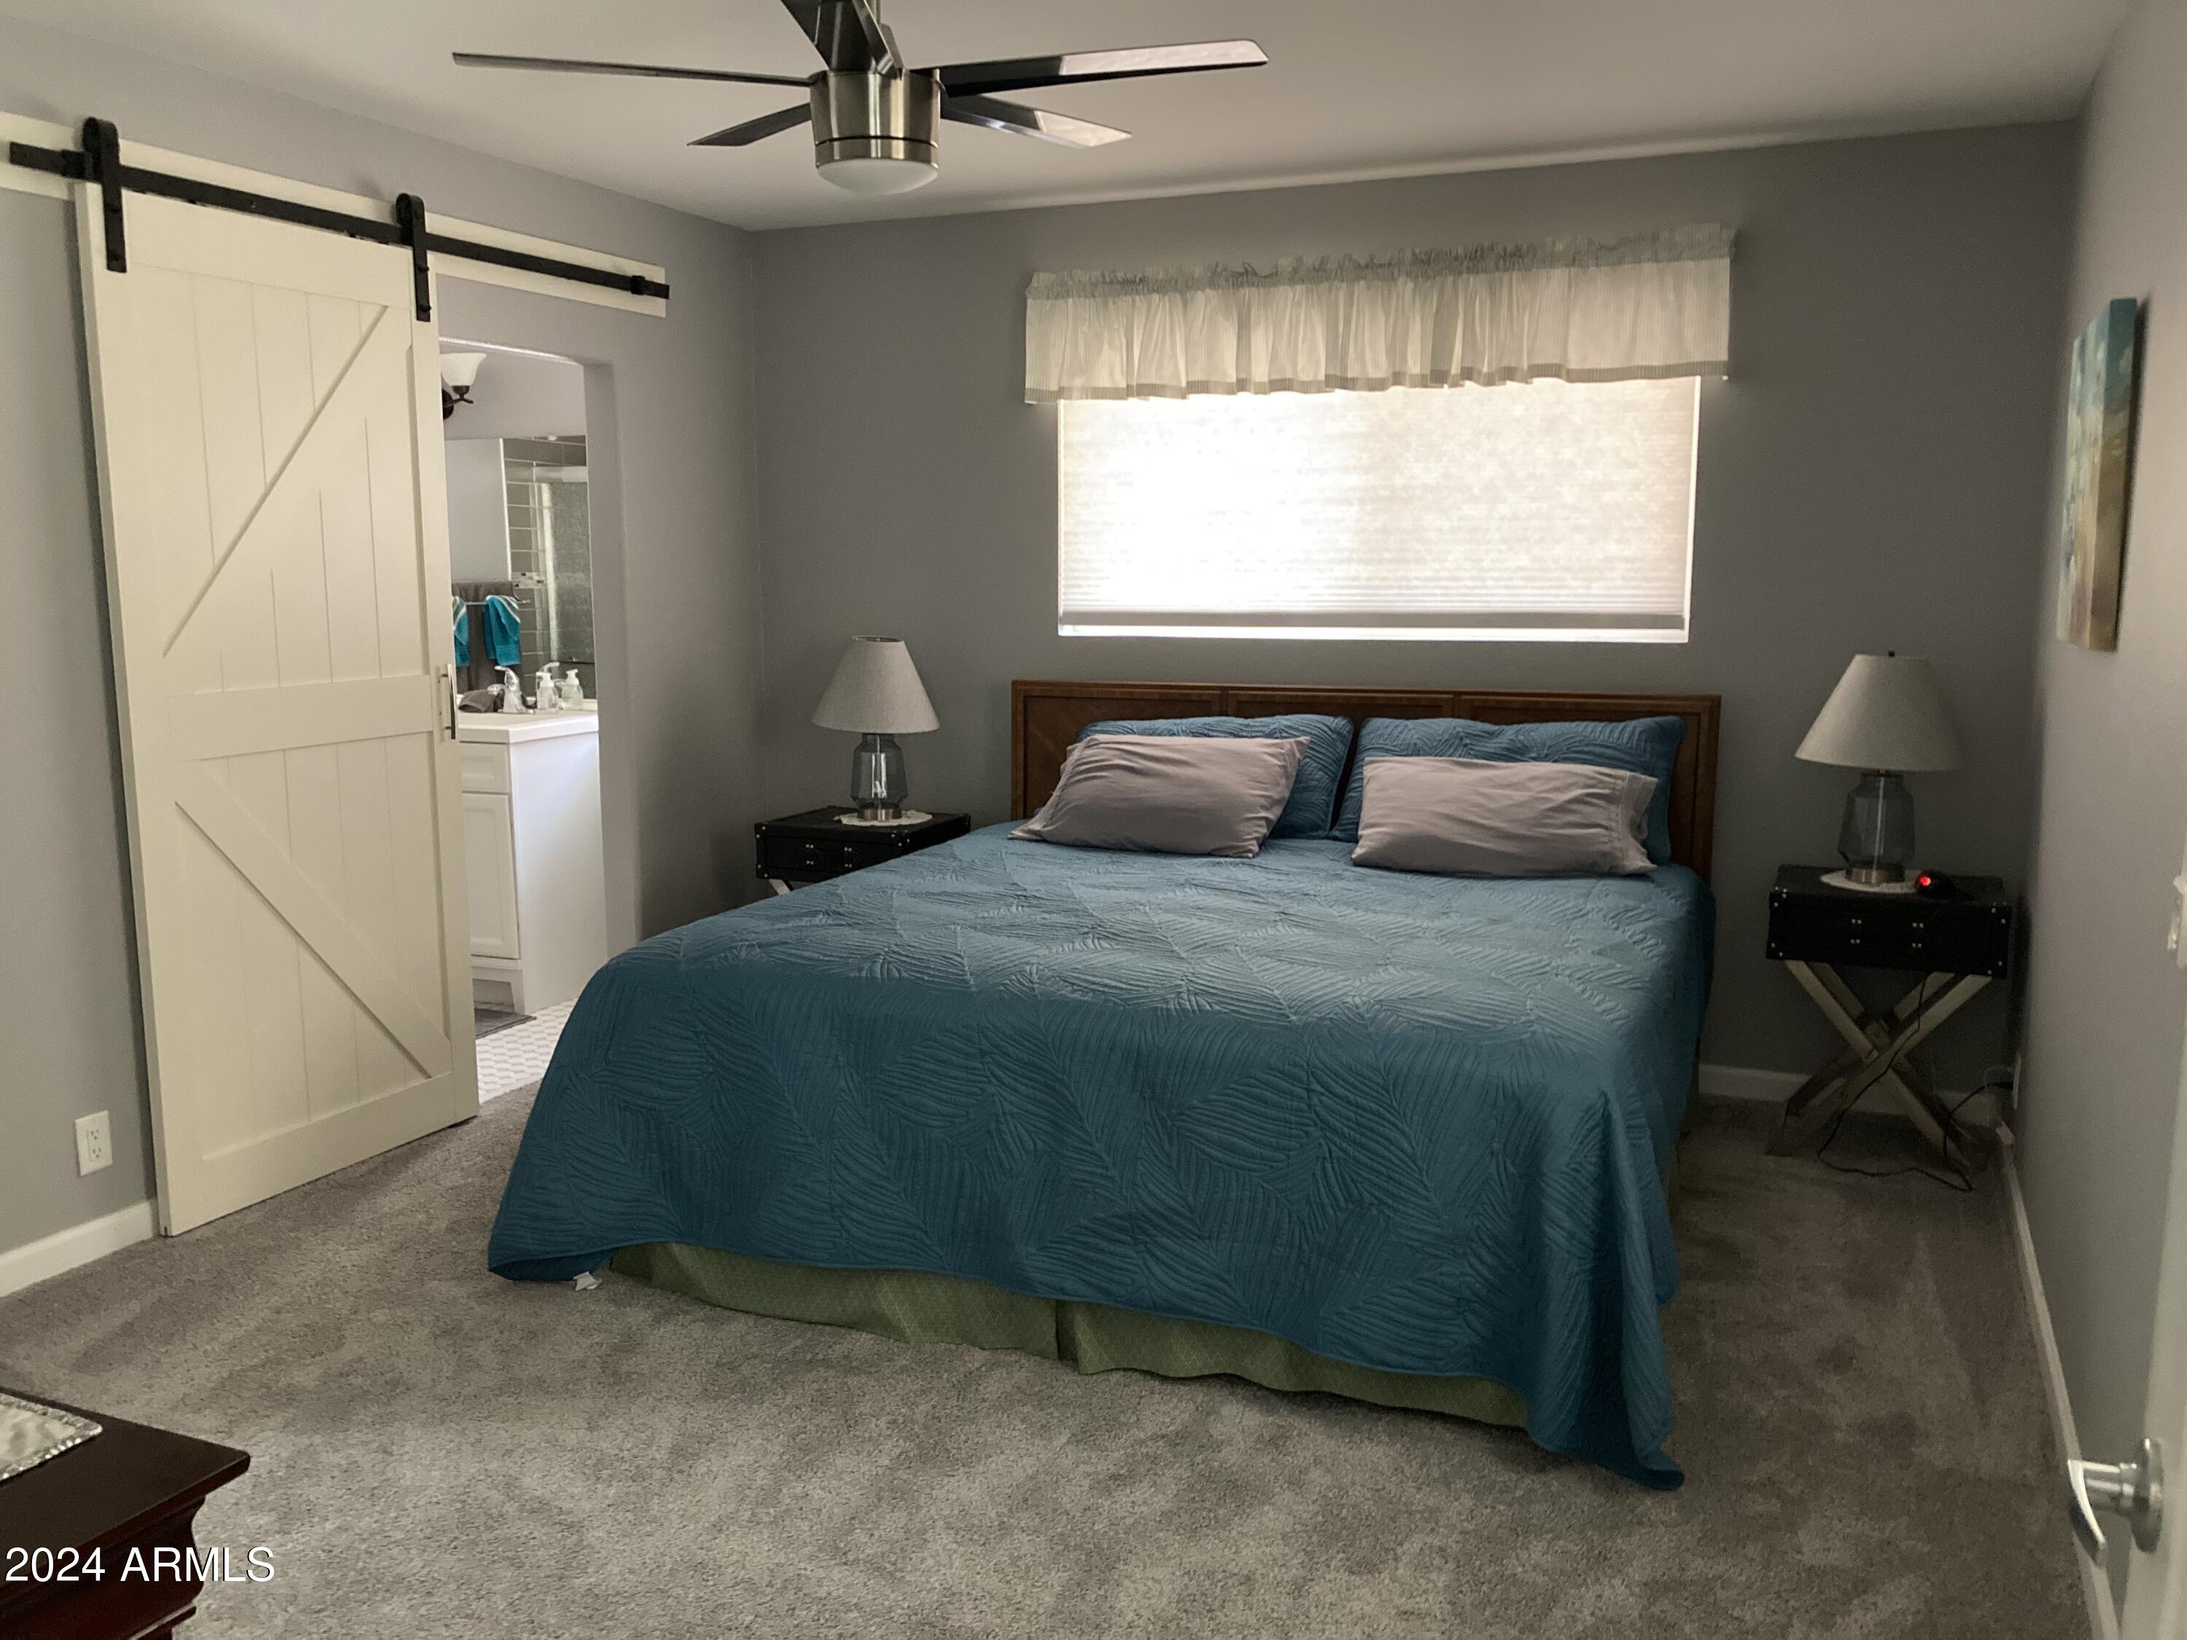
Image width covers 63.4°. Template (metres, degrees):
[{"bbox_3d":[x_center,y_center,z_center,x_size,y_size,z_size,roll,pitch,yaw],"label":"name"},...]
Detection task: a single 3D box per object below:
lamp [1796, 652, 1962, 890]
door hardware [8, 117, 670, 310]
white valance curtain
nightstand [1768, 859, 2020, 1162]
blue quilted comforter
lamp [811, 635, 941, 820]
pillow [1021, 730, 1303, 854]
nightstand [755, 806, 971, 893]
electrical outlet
[{"bbox_3d":[1.904,-0.130,4.292,0.375,0.555,0.375,4,9,24],"label":"lamp"},{"bbox_3d":[-1.614,-1.334,4.187,0.070,0.298,1.962,4,9,24],"label":"door hardware"},{"bbox_3d":[0.704,-1.356,4.818,1.955,0.366,0.095,4,9,24],"label":"white valance curtain"},{"bbox_3d":[1.925,0.476,4.334,0.510,0.642,0.390,4,9,24],"label":"nightstand"},{"bbox_3d":[0.267,0.503,4.028,2.150,0.660,2.120,4,9,24],"label":"blue quilted comforter"},{"bbox_3d":[-0.649,-0.273,5.310,0.375,0.538,0.375,0,9,0],"label":"lamp"},{"bbox_3d":[0.188,-0.082,4.829,0.690,0.400,0.180,4,-33,24],"label":"pillow"},{"bbox_3d":[-0.685,0.321,5.343,0.510,0.642,0.390,4,9,24],"label":"nightstand"},{"bbox_3d":[-2.046,0.660,3.623,0.012,0.118,0.073,4,9,24],"label":"electrical outlet"}]

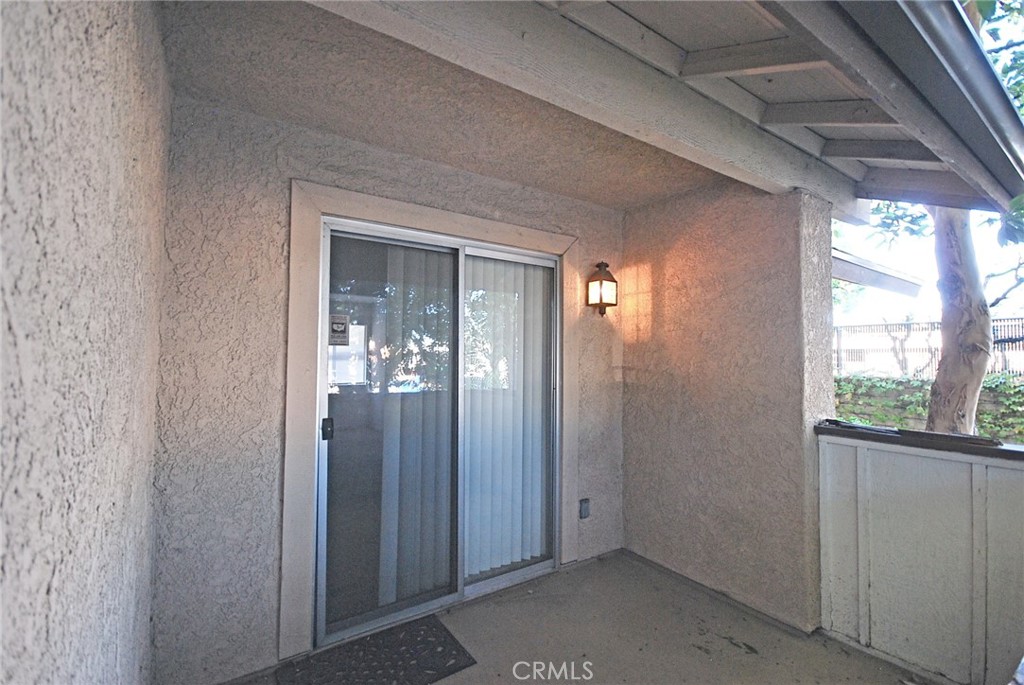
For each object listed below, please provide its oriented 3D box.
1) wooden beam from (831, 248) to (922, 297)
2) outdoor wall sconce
[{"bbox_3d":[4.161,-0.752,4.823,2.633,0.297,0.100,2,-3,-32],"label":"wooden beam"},{"bbox_3d":[0.617,-0.364,2.935,0.150,0.387,0.167,2,-3,-32],"label":"outdoor wall sconce"}]

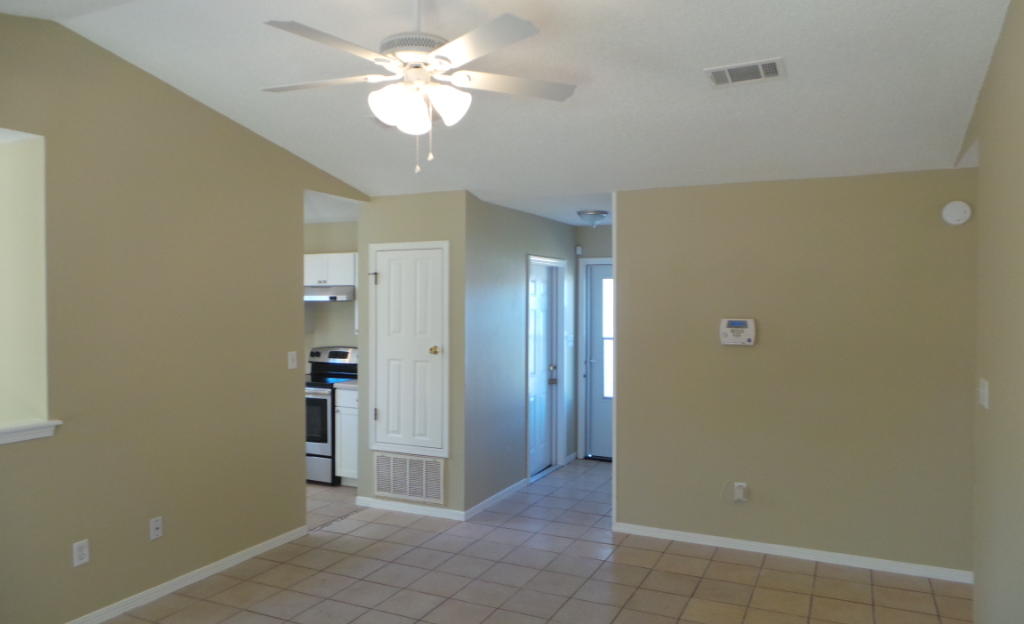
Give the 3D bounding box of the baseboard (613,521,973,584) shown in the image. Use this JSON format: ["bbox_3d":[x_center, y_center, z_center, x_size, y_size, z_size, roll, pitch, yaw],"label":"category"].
[{"bbox_3d":[1.716,1.551,4.441,2.173,0.068,0.015,0,1,25],"label":"baseboard"}]

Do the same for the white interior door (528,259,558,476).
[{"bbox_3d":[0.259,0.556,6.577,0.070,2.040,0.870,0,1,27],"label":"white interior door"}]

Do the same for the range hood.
[{"bbox_3d":[-1.744,-0.171,6.542,0.765,0.145,0.460,0,1,27],"label":"range hood"}]

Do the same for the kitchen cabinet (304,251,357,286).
[{"bbox_3d":[-1.713,-0.397,6.602,0.765,0.305,0.320,0,1,27],"label":"kitchen cabinet"}]

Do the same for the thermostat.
[{"bbox_3d":[1.494,0.136,4.501,0.207,0.168,0.040,0,1,27],"label":"thermostat"}]

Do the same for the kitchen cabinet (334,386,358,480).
[{"bbox_3d":[-1.219,1.118,6.225,0.490,0.840,0.600,0,1,27],"label":"kitchen cabinet"}]

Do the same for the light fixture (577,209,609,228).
[{"bbox_3d":[0.704,-0.814,5.996,0.280,0.145,0.280,0,1,0],"label":"light fixture"}]

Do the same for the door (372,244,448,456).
[{"bbox_3d":[-0.817,0.284,5.341,0.735,1.640,0.045,0,1,27],"label":"door"}]

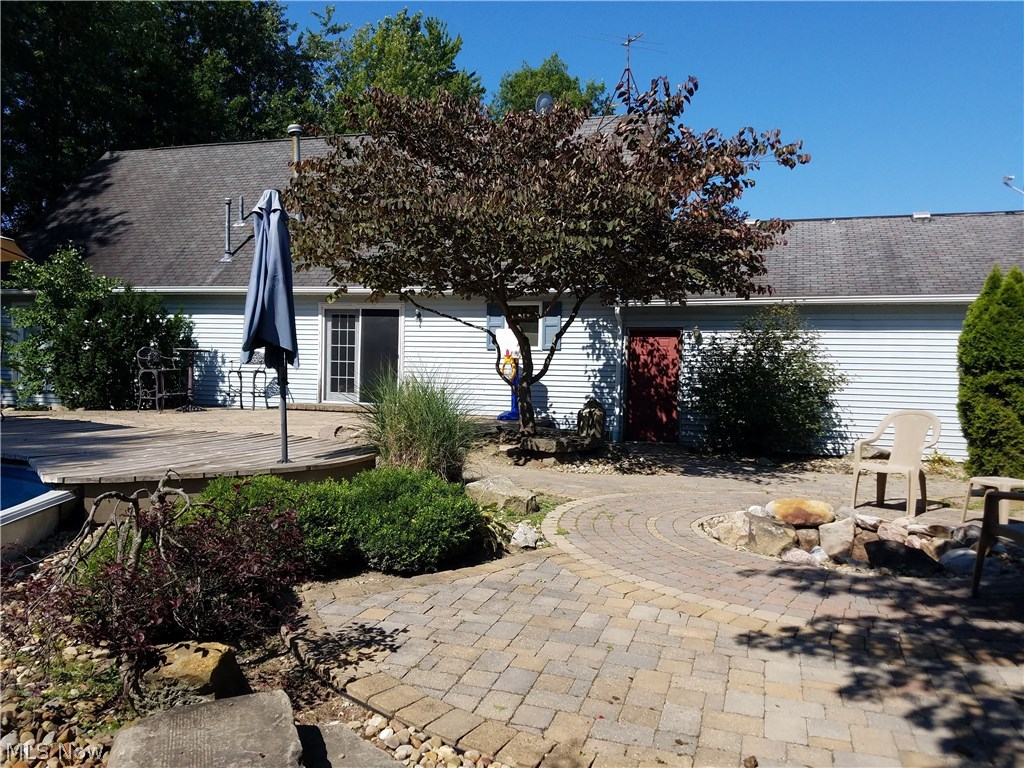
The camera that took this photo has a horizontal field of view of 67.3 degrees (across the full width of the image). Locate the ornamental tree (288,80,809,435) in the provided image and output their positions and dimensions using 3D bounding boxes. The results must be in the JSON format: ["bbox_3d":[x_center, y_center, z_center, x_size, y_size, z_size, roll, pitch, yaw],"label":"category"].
[{"bbox_3d":[0.485,-1.632,10.500,6.700,4.800,5.600,2,1,17],"label":"ornamental tree"}]

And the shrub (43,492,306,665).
[{"bbox_3d":[-1.602,0.832,3.650,1.220,0.640,1.000,1,1,0],"label":"shrub"}]

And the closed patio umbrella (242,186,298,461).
[{"bbox_3d":[-2.248,-0.563,7.220,0.500,2.520,0.480,-3,1,-18],"label":"closed patio umbrella"}]

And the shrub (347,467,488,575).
[{"bbox_3d":[-0.627,0.831,5.100,0.950,0.580,0.950,1,1,0],"label":"shrub"}]

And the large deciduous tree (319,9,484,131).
[{"bbox_3d":[-4.681,-7.443,32.000,8.000,16.000,8.000,1,1,0],"label":"large deciduous tree"}]

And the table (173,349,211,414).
[{"bbox_3d":[-6.042,-0.063,14.500,0.700,1.170,0.700,2,1,17],"label":"table"}]

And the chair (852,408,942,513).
[{"bbox_3d":[3.550,0.728,7.100,0.600,0.900,0.600,1,1,-41],"label":"chair"}]

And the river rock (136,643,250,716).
[{"bbox_3d":[-1.221,1.093,2.930,0.420,0.180,0.300,1,1,-6],"label":"river rock"}]

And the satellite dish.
[{"bbox_3d":[0.803,-6.897,19.000,0.520,0.580,0.350,1,1,-9],"label":"satellite dish"}]

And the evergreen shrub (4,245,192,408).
[{"bbox_3d":[-8.441,-1.200,15.700,3.700,3.300,2.600,2,1,17],"label":"evergreen shrub"}]

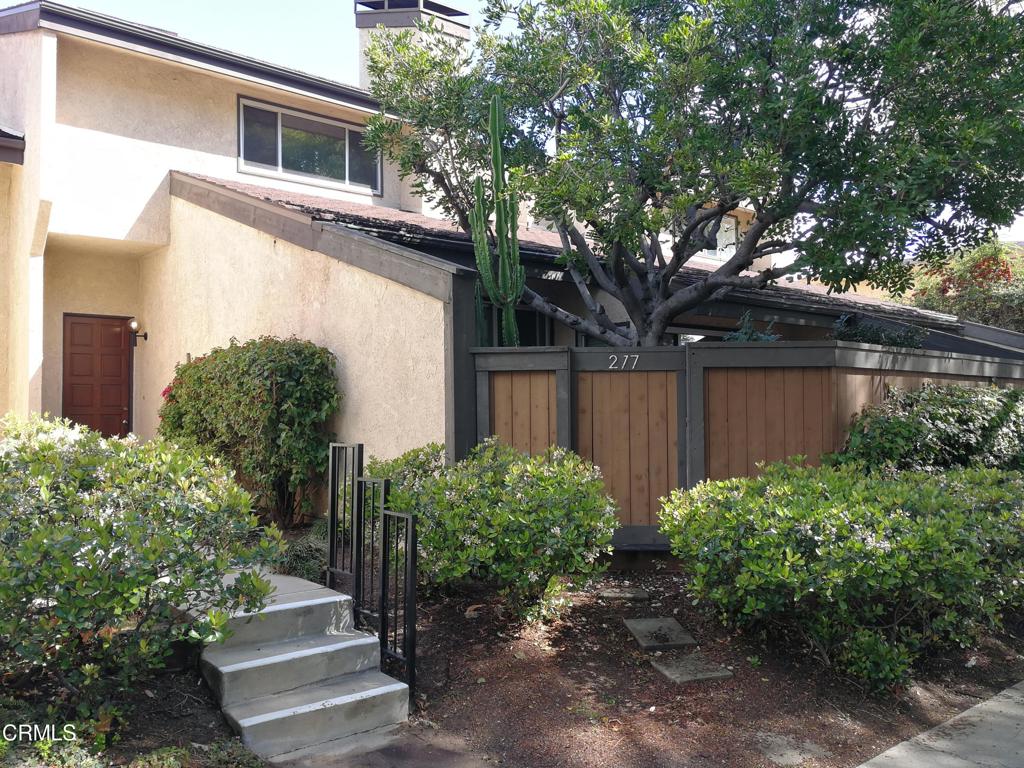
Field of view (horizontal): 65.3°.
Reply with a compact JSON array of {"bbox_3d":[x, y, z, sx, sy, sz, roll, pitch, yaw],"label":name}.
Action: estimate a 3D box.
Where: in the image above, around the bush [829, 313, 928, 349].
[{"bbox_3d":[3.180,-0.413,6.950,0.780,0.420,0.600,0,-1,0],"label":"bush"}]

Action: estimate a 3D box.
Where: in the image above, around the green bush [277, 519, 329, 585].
[{"bbox_3d":[-1.410,1.133,5.400,0.380,0.340,0.400,0,-1,-41],"label":"green bush"}]

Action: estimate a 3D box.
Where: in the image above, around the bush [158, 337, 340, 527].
[{"bbox_3d":[-2.556,0.463,7.666,0.980,1.653,2.042,0,-1,-41],"label":"bush"}]

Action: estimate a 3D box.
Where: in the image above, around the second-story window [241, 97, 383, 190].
[{"bbox_3d":[-3.033,-3.611,12.300,2.450,1.170,0.120,0,-1,-41],"label":"second-story window"}]

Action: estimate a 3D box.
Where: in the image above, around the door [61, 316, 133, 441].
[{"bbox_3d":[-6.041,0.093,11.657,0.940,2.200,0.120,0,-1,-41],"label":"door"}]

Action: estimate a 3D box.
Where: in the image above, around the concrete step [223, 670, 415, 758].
[{"bbox_3d":[-0.983,1.667,4.036,0.853,0.193,0.262,0,-1,-38],"label":"concrete step"}]

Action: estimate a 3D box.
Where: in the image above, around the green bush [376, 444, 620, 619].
[{"bbox_3d":[-0.114,0.928,5.200,1.520,1.080,1.150,0,-1,0],"label":"green bush"}]

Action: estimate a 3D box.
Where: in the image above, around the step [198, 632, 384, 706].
[{"bbox_3d":[-1.147,1.481,4.219,0.849,0.187,0.242,0,-1,-38],"label":"step"}]

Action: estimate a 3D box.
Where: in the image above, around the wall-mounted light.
[{"bbox_3d":[-5.412,-0.737,11.552,0.240,0.393,0.140,0,-1,-41],"label":"wall-mounted light"}]

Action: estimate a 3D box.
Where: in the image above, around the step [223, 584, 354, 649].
[{"bbox_3d":[-1.320,1.298,4.402,0.800,0.186,0.310,0,-1,-38],"label":"step"}]

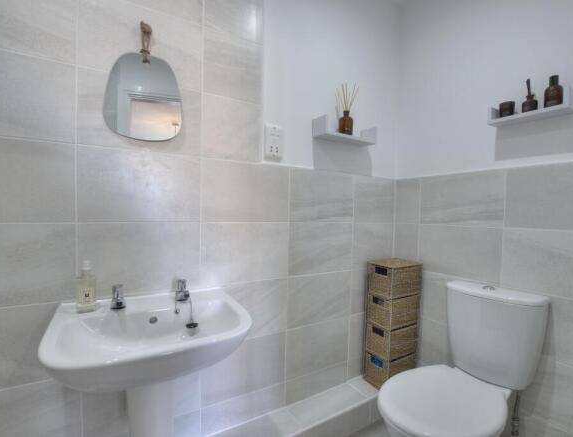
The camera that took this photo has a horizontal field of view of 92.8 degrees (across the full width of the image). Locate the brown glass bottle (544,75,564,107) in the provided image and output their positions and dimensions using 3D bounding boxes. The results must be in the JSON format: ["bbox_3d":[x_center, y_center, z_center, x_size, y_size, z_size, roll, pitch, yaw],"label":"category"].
[{"bbox_3d":[0.978,-0.466,0.999,0.050,0.117,0.050,0,2,-30],"label":"brown glass bottle"}]

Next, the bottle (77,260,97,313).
[{"bbox_3d":[-0.625,0.210,0.861,0.048,0.158,0.048,0,1,-30],"label":"bottle"}]

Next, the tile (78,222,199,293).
[{"bbox_3d":[-0.510,0.143,0.986,0.393,0.252,0.010,0,1,-30],"label":"tile"}]

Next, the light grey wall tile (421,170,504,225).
[{"bbox_3d":[0.842,-0.096,1.344,0.009,0.252,0.396,0,2,-30],"label":"light grey wall tile"}]

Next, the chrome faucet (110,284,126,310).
[{"bbox_3d":[-0.529,0.249,0.856,0.046,0.073,0.085,1,1,-30],"label":"chrome faucet"}]

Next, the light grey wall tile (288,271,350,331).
[{"bbox_3d":[0.171,0.399,1.390,0.396,0.252,0.009,0,2,-30],"label":"light grey wall tile"}]

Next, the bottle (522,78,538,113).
[{"bbox_3d":[0.934,-0.466,1.047,0.047,0.142,0.047,0,1,-30],"label":"bottle"}]

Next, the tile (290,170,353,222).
[{"bbox_3d":[0.183,-0.101,1.376,0.393,0.247,0.010,1,1,-30],"label":"tile"}]

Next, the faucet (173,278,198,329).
[{"bbox_3d":[-0.361,0.299,0.967,0.061,0.155,0.090,0,1,-30],"label":"faucet"}]

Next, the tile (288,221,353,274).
[{"bbox_3d":[0.179,0.147,1.380,0.397,0.252,0.010,0,1,-30],"label":"tile"}]

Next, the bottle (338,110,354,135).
[{"bbox_3d":[0.298,-0.475,1.365,0.067,0.127,0.067,1,1,0],"label":"bottle"}]

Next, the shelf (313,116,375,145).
[{"bbox_3d":[0.294,-0.428,1.361,0.324,0.086,0.103,0,1,-30],"label":"shelf"}]

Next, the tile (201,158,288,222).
[{"bbox_3d":[-0.162,-0.105,1.179,0.397,0.247,0.010,1,1,-30],"label":"tile"}]

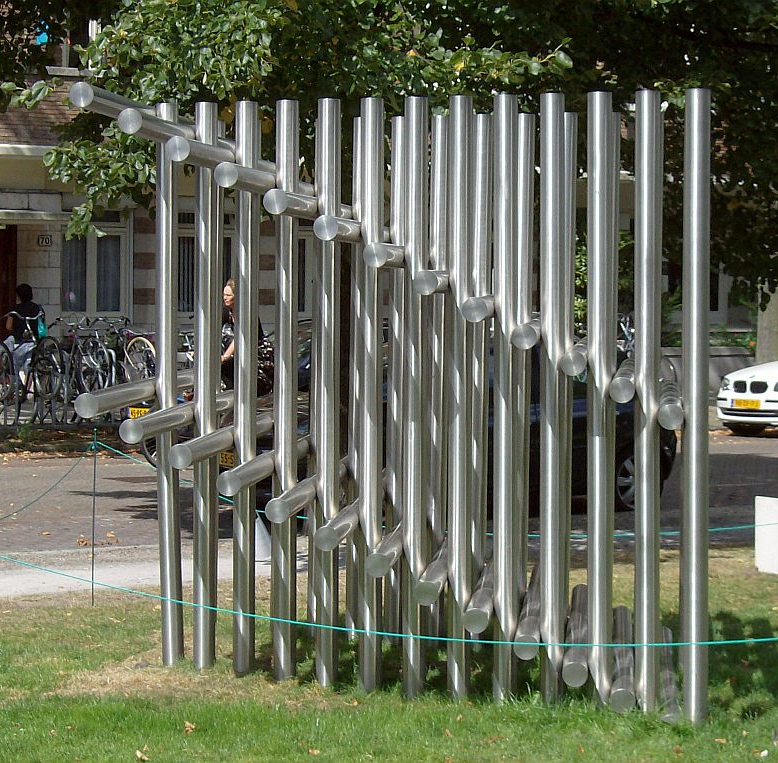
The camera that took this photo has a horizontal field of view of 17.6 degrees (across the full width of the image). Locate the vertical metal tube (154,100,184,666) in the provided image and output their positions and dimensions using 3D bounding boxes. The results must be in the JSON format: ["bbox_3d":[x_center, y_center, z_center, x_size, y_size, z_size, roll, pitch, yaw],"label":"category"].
[{"bbox_3d":[-1.127,0.028,12.935,0.114,2.922,0.114,0,3,0],"label":"vertical metal tube"}]

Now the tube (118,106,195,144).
[{"bbox_3d":[-0.928,-1.108,11.343,0.102,0.102,2.500,0,3,5],"label":"tube"}]

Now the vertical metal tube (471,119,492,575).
[{"bbox_3d":[0.416,0.008,11.800,0.102,2.530,0.102,1,2,5],"label":"vertical metal tube"}]

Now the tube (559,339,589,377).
[{"bbox_3d":[0.852,-0.135,11.196,0.100,0.100,2.500,0,3,5],"label":"tube"}]

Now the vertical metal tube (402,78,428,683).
[{"bbox_3d":[0.112,0.069,10.620,0.102,2.530,0.102,0,2,5],"label":"vertical metal tube"}]

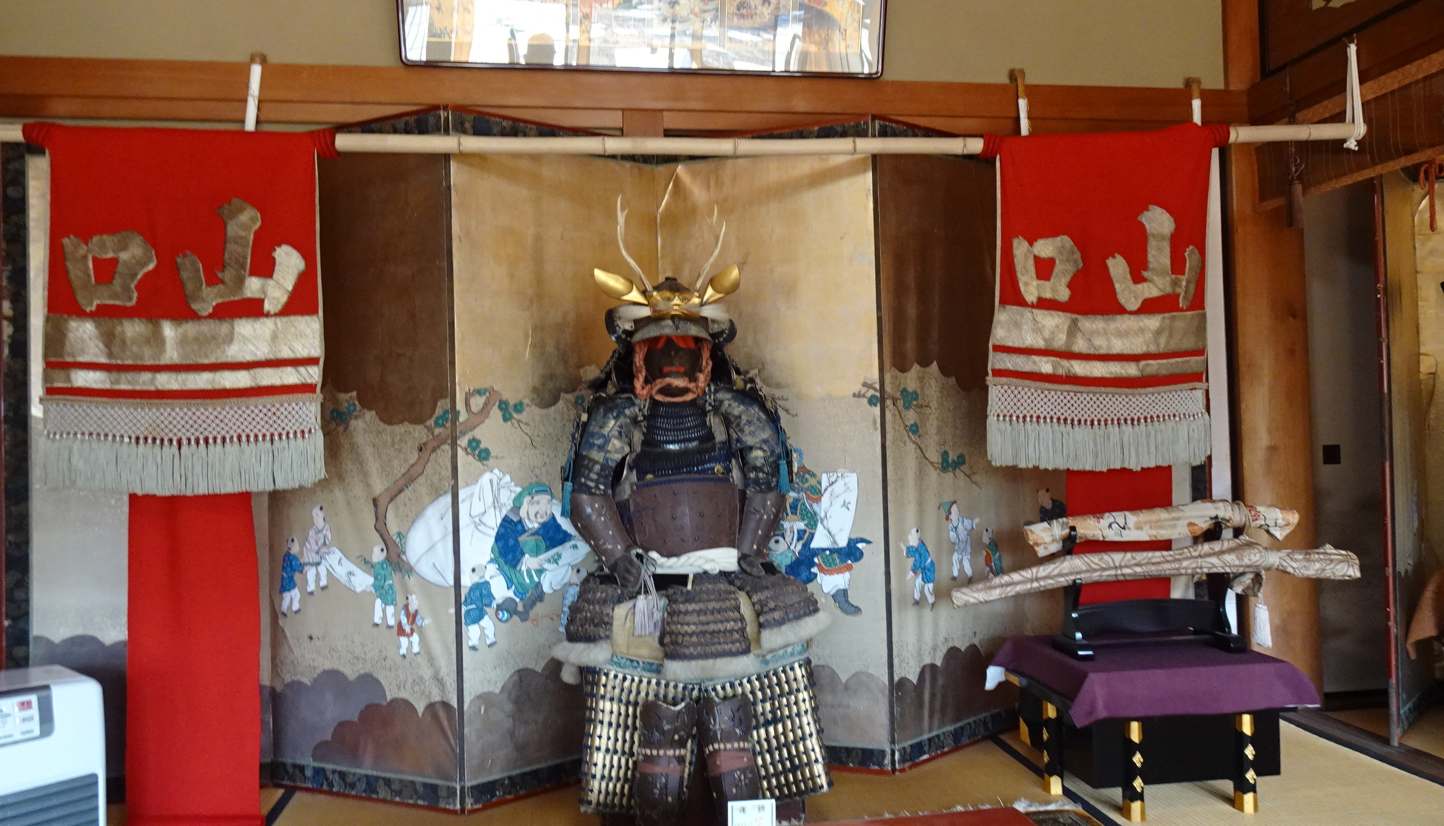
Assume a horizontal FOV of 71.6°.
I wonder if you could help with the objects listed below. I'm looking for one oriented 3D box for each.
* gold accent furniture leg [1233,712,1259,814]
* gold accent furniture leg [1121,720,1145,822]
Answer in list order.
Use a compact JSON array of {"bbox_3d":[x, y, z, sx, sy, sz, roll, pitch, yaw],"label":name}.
[{"bbox_3d":[1.223,0.814,2.342,0.038,0.230,0.037,-1,-1,-9],"label":"gold accent furniture leg"},{"bbox_3d":[0.948,0.821,2.310,0.038,0.230,0.037,-1,-1,-9],"label":"gold accent furniture leg"}]

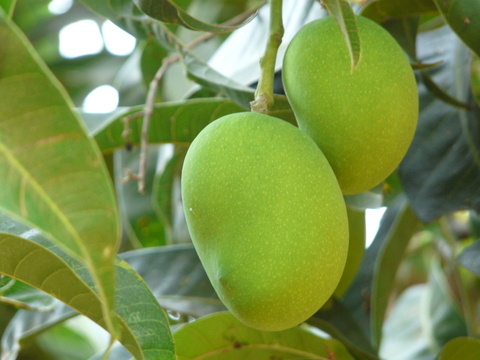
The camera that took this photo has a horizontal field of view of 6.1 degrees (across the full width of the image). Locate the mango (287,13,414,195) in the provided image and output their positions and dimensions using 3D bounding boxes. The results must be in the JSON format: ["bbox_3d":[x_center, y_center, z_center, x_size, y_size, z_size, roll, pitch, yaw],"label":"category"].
[{"bbox_3d":[0.058,-0.041,2.350,0.068,0.096,0.066,-13,-7,0],"label":"mango"}]

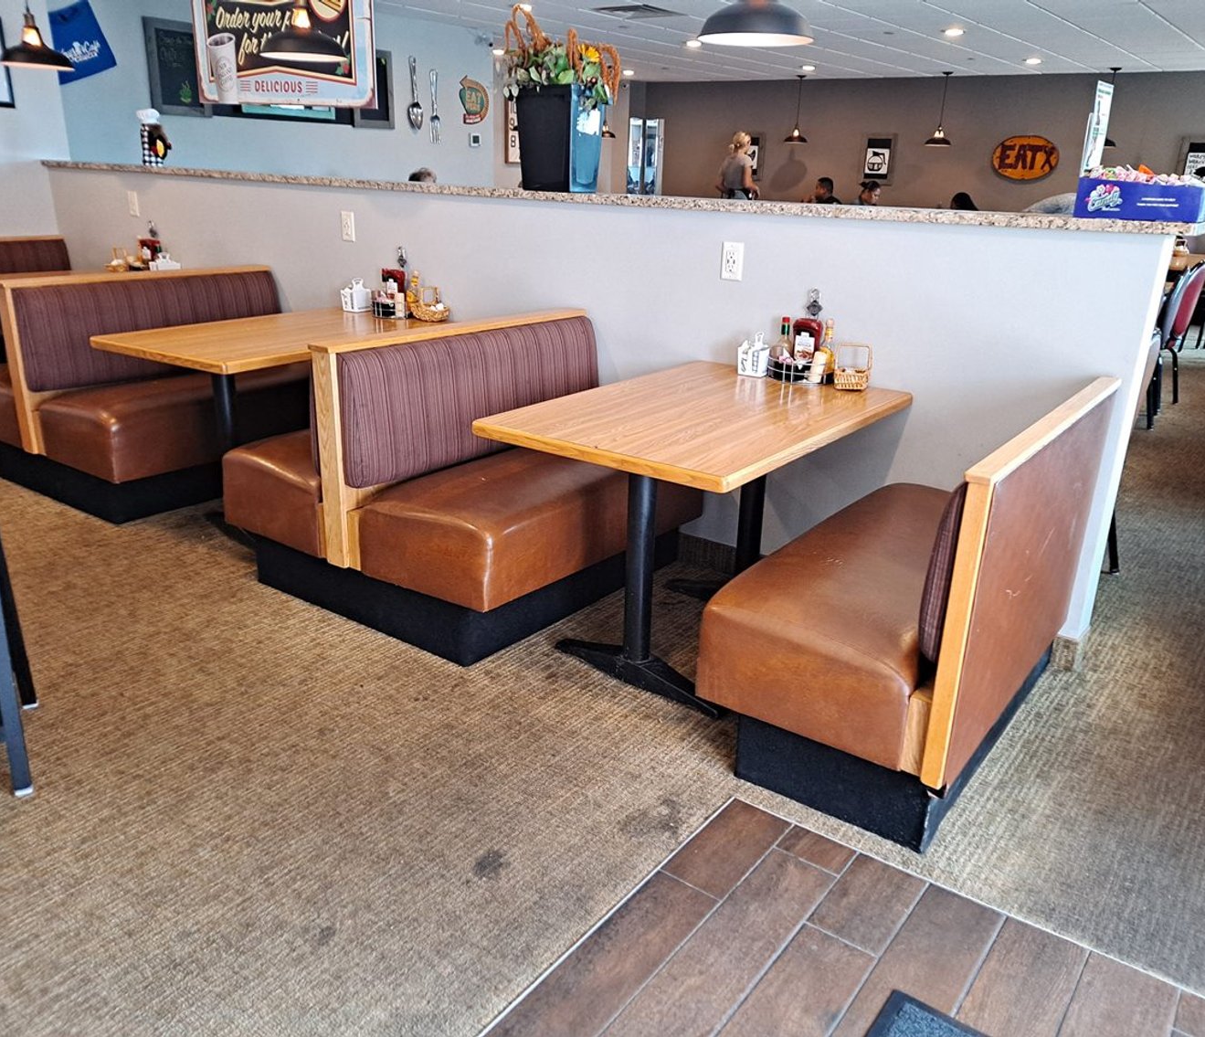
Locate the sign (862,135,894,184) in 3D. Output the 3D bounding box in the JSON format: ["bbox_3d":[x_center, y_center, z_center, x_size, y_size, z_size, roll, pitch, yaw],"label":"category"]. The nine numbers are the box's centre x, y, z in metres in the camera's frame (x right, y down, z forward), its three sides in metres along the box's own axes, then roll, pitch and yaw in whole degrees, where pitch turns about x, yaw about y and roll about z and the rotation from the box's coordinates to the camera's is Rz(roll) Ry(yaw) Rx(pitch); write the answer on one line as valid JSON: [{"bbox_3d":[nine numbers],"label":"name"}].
[{"bbox_3d":[3.386,-4.443,12.352,0.460,0.580,0.030,15,24,33],"label":"sign"}]

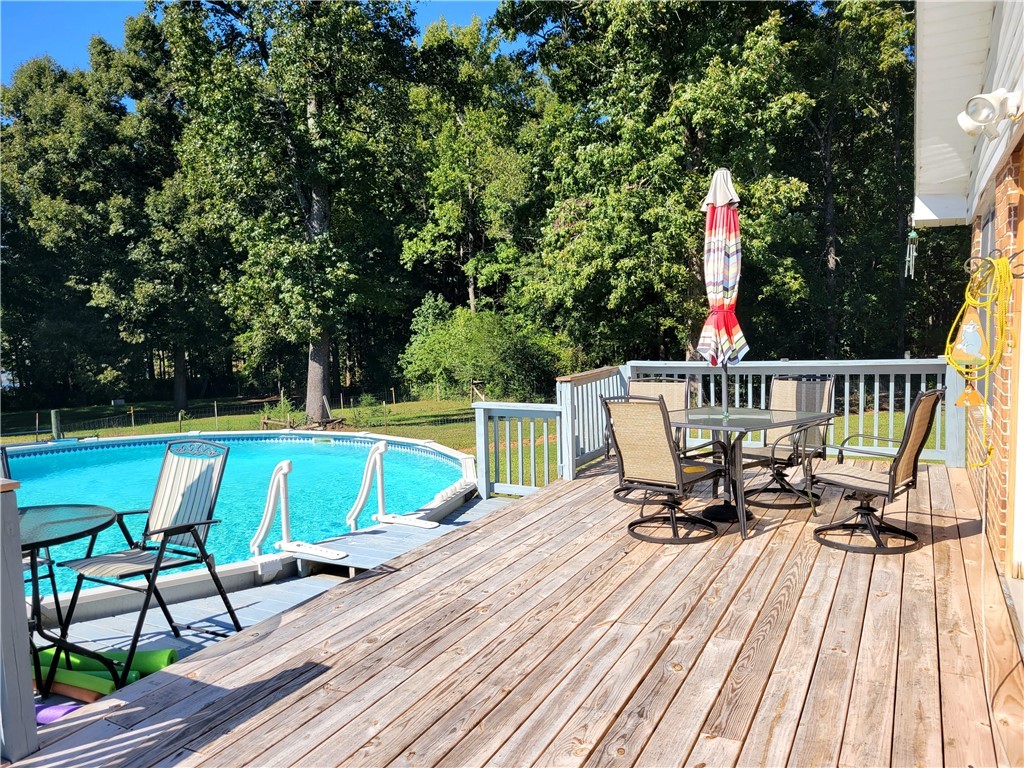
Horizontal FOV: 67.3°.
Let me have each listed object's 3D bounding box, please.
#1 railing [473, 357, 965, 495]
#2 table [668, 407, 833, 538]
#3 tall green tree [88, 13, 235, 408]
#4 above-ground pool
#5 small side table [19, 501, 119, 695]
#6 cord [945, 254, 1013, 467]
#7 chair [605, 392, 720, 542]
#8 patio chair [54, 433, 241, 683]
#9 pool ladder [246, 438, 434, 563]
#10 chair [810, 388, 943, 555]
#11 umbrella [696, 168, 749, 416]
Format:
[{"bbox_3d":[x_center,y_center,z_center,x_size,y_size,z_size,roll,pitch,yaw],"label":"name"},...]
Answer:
[{"bbox_3d":[1.825,0.432,6.980,4.050,1.200,1.800,1,6,28],"label":"railing"},{"bbox_3d":[1.537,0.577,5.409,0.960,0.720,0.960,-6,7,-38],"label":"table"},{"bbox_3d":[-12.223,-5.703,25.934,5.000,13.228,5.000,1,6,28],"label":"tall green tree"},{"bbox_3d":[-4.024,1.657,7.875,7.300,1.300,7.300,1,6,28],"label":"above-ground pool"},{"bbox_3d":[-2.136,1.053,3.346,0.820,0.870,0.820,1,6,28],"label":"small side table"},{"bbox_3d":[2.250,-0.108,3.685,0.300,1.050,0.250,1,6,28],"label":"cord"},{"bbox_3d":[1.023,0.500,5.053,0.690,0.970,0.620,-6,7,-38],"label":"chair"},{"bbox_3d":[-1.804,0.889,3.766,0.550,1.100,0.790,1,6,28],"label":"patio chair"},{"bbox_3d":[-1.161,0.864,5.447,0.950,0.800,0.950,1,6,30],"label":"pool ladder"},{"bbox_3d":[2.239,0.493,4.738,0.620,0.970,0.690,-7,7,-43],"label":"chair"},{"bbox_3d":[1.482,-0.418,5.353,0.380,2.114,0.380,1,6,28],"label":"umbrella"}]

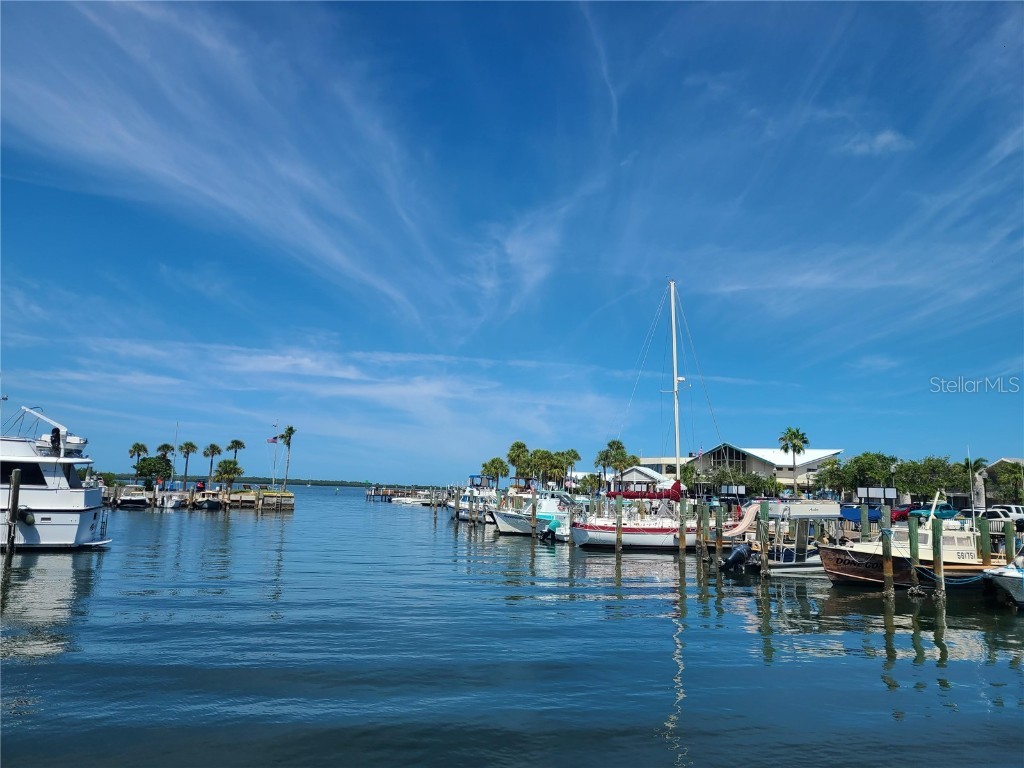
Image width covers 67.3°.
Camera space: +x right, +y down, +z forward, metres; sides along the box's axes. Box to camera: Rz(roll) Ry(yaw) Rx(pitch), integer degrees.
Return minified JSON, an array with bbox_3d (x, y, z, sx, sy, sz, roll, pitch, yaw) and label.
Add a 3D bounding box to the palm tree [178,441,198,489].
[{"bbox_3d":[-42.079,10.668,99.567,2.400,6.308,2.400,2,-8,0],"label":"palm tree"}]

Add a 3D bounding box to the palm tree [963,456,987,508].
[{"bbox_3d":[45.627,10.391,76.142,2.800,6.300,2.800,1,-8,0],"label":"palm tree"}]

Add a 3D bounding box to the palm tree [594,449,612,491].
[{"bbox_3d":[10.317,10.703,86.178,2.200,6.830,2.200,1,-8,0],"label":"palm tree"}]

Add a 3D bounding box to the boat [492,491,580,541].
[{"bbox_3d":[1.406,7.850,46.000,5.400,2.950,2.300,-2,-8,21],"label":"boat"}]

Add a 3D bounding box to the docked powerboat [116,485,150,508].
[{"bbox_3d":[-45.317,13.365,91.755,2.800,2.590,6.800,4,-8,-17],"label":"docked powerboat"}]

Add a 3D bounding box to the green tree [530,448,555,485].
[{"bbox_3d":[3.452,10.854,90.000,3.100,6.500,3.100,1,-8,0],"label":"green tree"}]

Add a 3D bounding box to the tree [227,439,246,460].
[{"bbox_3d":[-36.776,10.951,103.318,2.500,6.990,2.500,1,-8,0],"label":"tree"}]

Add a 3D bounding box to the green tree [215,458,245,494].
[{"bbox_3d":[-30.854,10.021,84.000,3.200,3.600,3.200,1,-8,0],"label":"green tree"}]

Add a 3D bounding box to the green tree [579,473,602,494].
[{"bbox_3d":[8.370,11.275,82.000,2.600,3.500,2.600,1,-8,0],"label":"green tree"}]

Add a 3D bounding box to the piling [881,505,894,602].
[{"bbox_3d":[12.213,5.439,24.972,0.300,2.956,0.300,2,-8,0],"label":"piling"}]

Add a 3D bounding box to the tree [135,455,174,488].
[{"bbox_3d":[-45.531,11.397,98.136,5.100,4.410,4.700,1,-8,0],"label":"tree"}]

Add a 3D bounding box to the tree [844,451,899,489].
[{"bbox_3d":[36.927,10.015,79.000,5.500,6.300,5.500,1,-8,0],"label":"tree"}]

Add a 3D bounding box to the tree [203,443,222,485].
[{"bbox_3d":[-39.287,11.007,101.265,2.400,6.210,2.400,1,-8,0],"label":"tree"}]

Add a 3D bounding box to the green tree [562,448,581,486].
[{"bbox_3d":[8.436,13.118,109.471,2.500,7.716,2.500,2,-8,0],"label":"green tree"}]

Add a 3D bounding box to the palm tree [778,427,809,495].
[{"bbox_3d":[29.108,8.855,79.393,3.100,8.854,3.100,2,-8,0],"label":"palm tree"}]

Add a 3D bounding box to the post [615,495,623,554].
[{"bbox_3d":[5.350,6.996,38.709,0.300,2.700,0.300,1,-8,0],"label":"post"}]

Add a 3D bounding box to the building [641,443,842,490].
[{"bbox_3d":[32.879,13.338,110.337,28.500,9.170,17.000,1,-8,6],"label":"building"}]

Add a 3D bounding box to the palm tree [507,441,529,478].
[{"bbox_3d":[0.828,11.902,104.430,3.000,8.319,3.000,2,-8,0],"label":"palm tree"}]

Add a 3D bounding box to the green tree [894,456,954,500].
[{"bbox_3d":[40.784,10.332,76.136,5.800,6.200,5.300,1,-8,0],"label":"green tree"}]

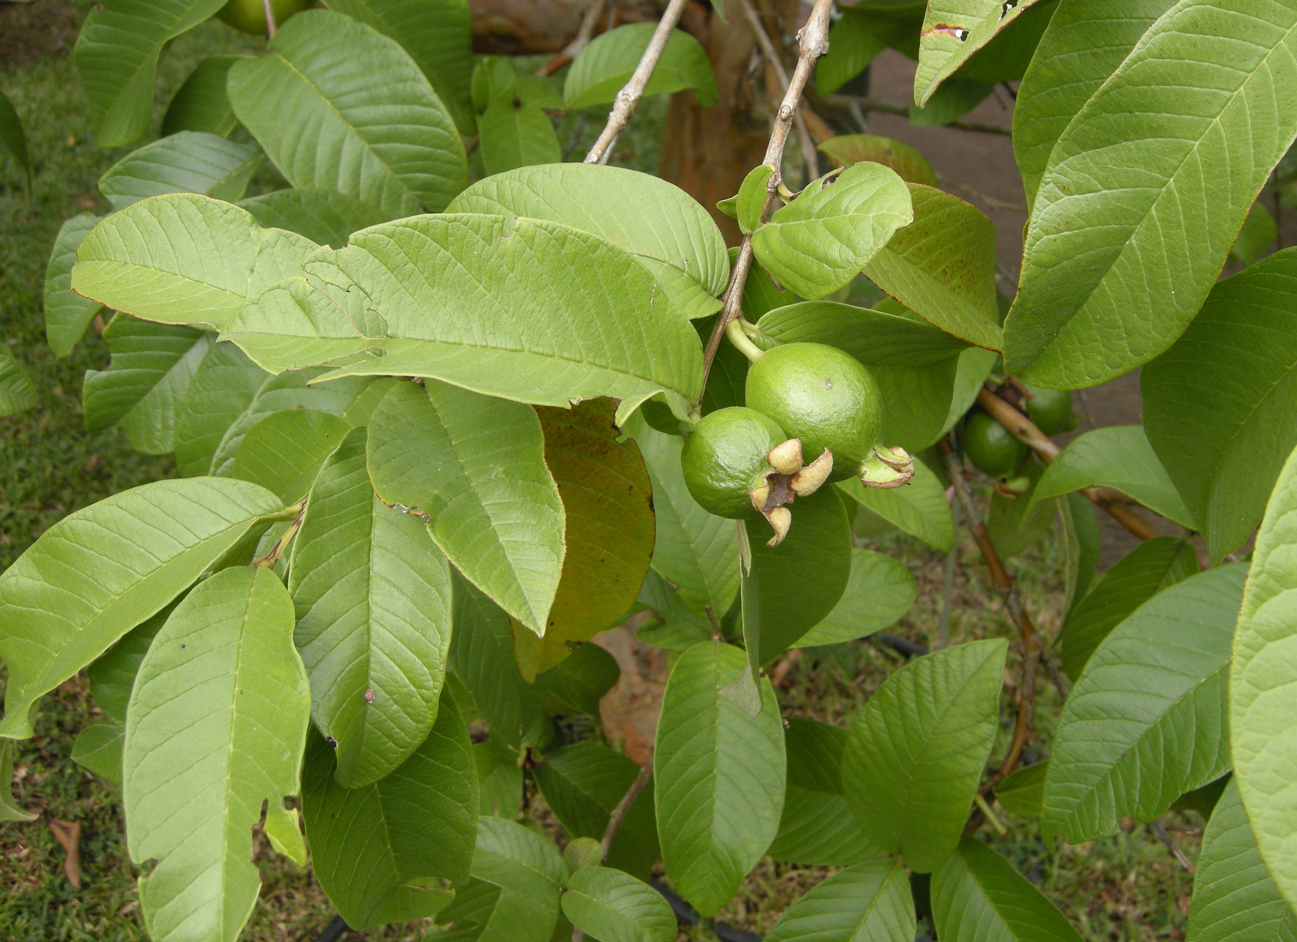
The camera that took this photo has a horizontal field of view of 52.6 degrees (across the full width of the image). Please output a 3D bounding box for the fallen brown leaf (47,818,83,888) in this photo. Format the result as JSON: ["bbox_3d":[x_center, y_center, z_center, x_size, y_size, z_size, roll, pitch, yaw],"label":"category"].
[{"bbox_3d":[-0.601,0.395,1.350,0.036,0.025,0.085,-9,37,-12],"label":"fallen brown leaf"}]

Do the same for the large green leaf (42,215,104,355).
[{"bbox_3d":[-0.287,-0.094,0.660,0.038,0.078,0.025,12,0,13],"label":"large green leaf"}]

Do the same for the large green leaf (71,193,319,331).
[{"bbox_3d":[-0.129,-0.059,0.392,0.081,0.014,0.045,10,59,-7],"label":"large green leaf"}]

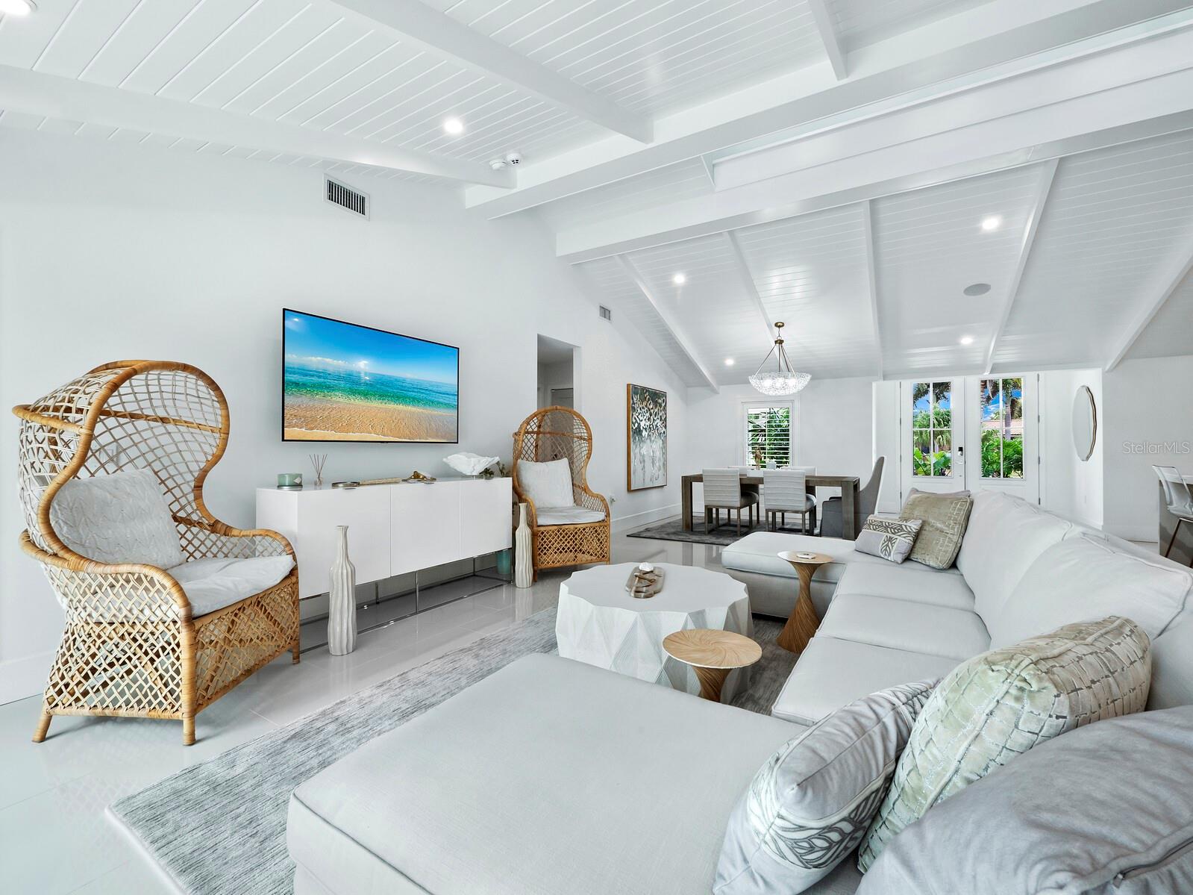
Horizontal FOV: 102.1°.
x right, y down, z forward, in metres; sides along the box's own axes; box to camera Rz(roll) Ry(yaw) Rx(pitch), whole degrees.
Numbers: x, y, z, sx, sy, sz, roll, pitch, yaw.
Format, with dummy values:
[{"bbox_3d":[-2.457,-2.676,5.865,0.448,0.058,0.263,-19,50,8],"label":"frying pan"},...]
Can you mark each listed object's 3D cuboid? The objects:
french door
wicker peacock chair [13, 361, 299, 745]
[{"bbox_3d":[6.442,-0.001,8.415,1.930,2.430,0.080,0,0,30],"label":"french door"},{"bbox_3d":[-2.003,0.375,2.215,0.900,1.540,0.750,0,0,0],"label":"wicker peacock chair"}]

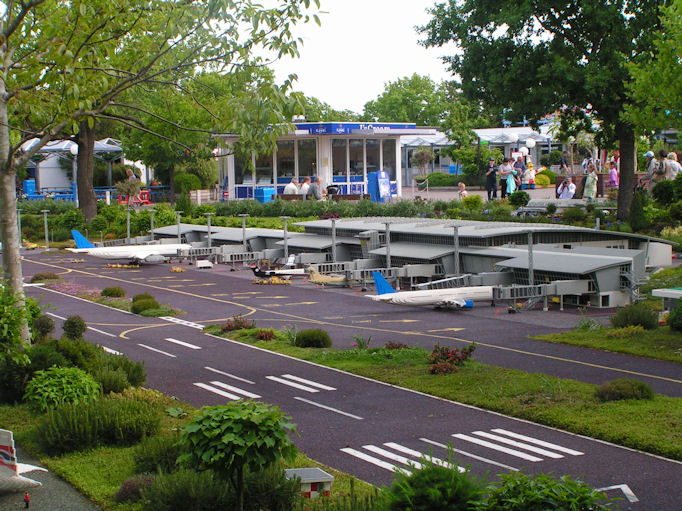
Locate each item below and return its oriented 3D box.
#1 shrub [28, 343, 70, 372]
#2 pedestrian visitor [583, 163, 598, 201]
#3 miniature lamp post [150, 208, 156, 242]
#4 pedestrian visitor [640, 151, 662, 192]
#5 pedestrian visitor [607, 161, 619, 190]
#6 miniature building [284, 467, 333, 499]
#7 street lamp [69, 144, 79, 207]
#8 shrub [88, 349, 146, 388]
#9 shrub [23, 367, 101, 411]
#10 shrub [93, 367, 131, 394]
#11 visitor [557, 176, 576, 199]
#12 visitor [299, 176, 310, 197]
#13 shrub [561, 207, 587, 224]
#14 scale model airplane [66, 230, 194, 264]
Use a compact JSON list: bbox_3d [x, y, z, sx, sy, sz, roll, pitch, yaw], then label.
[{"bbox_3d":[-2.330,0.839,10.550,0.360,0.300,0.340,-1,4,0],"label":"shrub"},{"bbox_3d":[9.170,-2.683,48.500,0.500,1.500,0.440,-3,4,-24],"label":"pedestrian visitor"},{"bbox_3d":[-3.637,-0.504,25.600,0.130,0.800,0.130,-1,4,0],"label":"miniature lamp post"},{"bbox_3d":[9.355,-2.262,39.953,0.500,1.740,0.520,-1,4,6],"label":"pedestrian visitor"},{"bbox_3d":[9.060,-2.385,43.953,0.380,1.550,0.460,-2,4,-9],"label":"pedestrian visitor"},{"bbox_3d":[-0.157,1.136,6.589,0.205,0.110,0.210,-3,4,-21],"label":"miniature building"},{"bbox_3d":[-10.682,-3.101,52.894,0.400,2.700,0.400,-1,4,0],"label":"street lamp"},{"bbox_3d":[-1.703,0.853,10.056,0.420,0.290,0.400,-1,4,0],"label":"shrub"},{"bbox_3d":[-2.002,0.952,9.450,0.560,0.290,0.500,-1,4,0],"label":"shrub"},{"bbox_3d":[-1.730,0.943,9.950,0.290,0.220,0.280,-1,4,0],"label":"shrub"},{"bbox_3d":[7.428,-2.078,43.470,0.600,1.040,0.600,0,4,14],"label":"visitor"},{"bbox_3d":[-1.254,-2.140,45.957,0.500,1.250,0.700,1,5,37],"label":"visitor"},{"bbox_3d":[5.817,-1.000,33.015,0.620,0.430,0.600,-1,4,0],"label":"shrub"},{"bbox_3d":[-3.715,-0.159,23.373,2.270,0.620,1.950,-3,4,-25],"label":"scale model airplane"}]

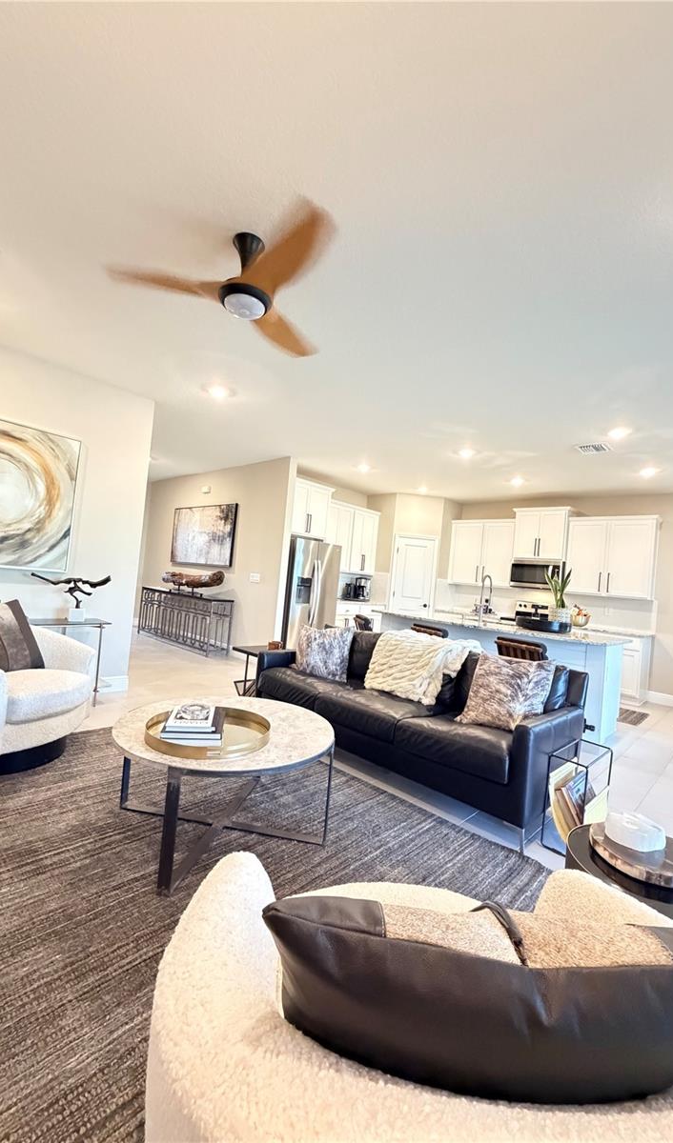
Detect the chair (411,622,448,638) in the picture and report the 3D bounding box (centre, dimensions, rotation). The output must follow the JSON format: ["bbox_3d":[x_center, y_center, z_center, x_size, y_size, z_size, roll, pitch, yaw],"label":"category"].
[{"bbox_3d":[1.025,1.014,4.920,0.480,0.860,0.500,4,-1,43],"label":"chair"}]

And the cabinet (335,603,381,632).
[{"bbox_3d":[0.135,0.965,7.670,0.620,0.910,1.180,4,-1,42],"label":"cabinet"}]

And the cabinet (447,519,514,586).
[{"bbox_3d":[2.634,-0.297,8.192,1.130,1.140,0.370,4,-1,43],"label":"cabinet"}]

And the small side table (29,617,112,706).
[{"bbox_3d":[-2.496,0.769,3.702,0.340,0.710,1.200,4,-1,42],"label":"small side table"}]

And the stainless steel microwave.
[{"bbox_3d":[3.280,0.056,7.496,0.760,0.445,0.430,4,-1,43],"label":"stainless steel microwave"}]

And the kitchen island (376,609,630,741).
[{"bbox_3d":[1.737,1.056,5.334,2.650,0.914,1.020,4,-1,43],"label":"kitchen island"}]

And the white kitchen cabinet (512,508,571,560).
[{"bbox_3d":[3.347,-0.588,7.511,0.830,0.820,0.430,4,-1,43],"label":"white kitchen cabinet"}]

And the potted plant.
[{"bbox_3d":[2.419,0.296,4.986,0.270,0.670,0.270,4,-1,42],"label":"potted plant"}]

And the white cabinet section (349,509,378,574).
[{"bbox_3d":[0.359,-0.501,7.952,0.360,1.095,0.680,4,-1,44],"label":"white cabinet section"}]

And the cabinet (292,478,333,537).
[{"bbox_3d":[-0.576,-0.930,6.936,0.510,0.815,0.890,4,-1,43],"label":"cabinet"}]

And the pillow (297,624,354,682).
[{"bbox_3d":[-0.090,0.659,3.825,0.480,0.460,0.160,5,-1,20],"label":"pillow"}]

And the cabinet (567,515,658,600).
[{"bbox_3d":[3.937,-0.201,6.654,1.100,1.130,0.350,4,-1,42],"label":"cabinet"}]

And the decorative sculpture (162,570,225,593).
[{"bbox_3d":[-2.374,0.168,7.485,1.820,0.415,0.290,4,-1,43],"label":"decorative sculpture"}]

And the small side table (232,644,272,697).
[{"bbox_3d":[-0.595,1.014,4.220,0.520,0.570,0.520,4,-1,42],"label":"small side table"}]

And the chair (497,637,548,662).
[{"bbox_3d":[1.760,1.076,4.330,0.480,0.860,0.500,4,-1,42],"label":"chair"}]

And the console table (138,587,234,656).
[{"bbox_3d":[-2.522,0.772,7.560,2.200,0.830,0.360,4,-1,42],"label":"console table"}]

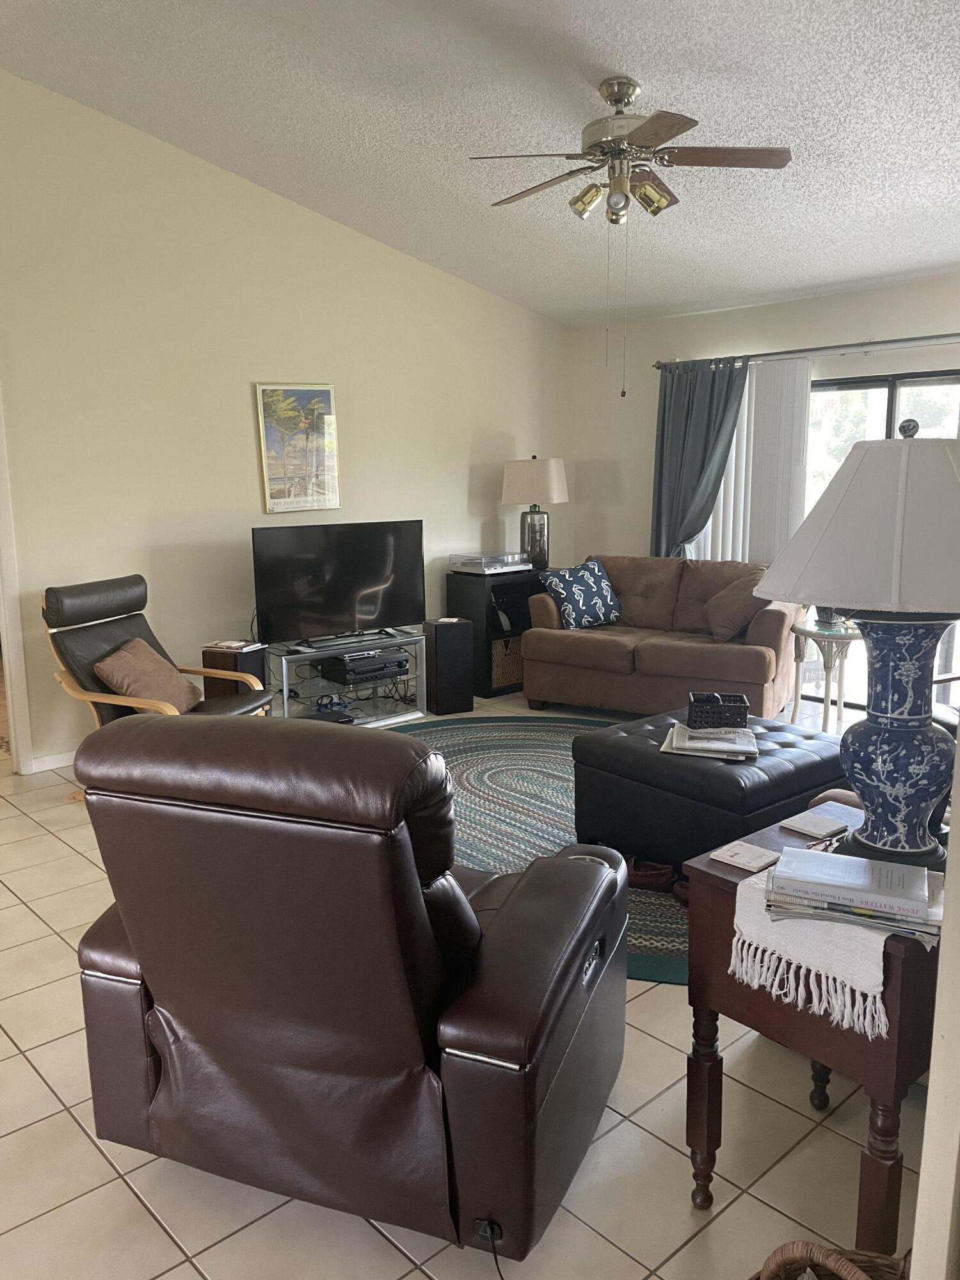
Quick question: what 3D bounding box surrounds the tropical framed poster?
[{"bbox_3d":[-1.027,-1.098,5.521,0.498,0.713,0.030,-11,15,-42],"label":"tropical framed poster"}]

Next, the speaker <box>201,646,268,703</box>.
[{"bbox_3d":[-1.286,0.315,5.083,0.215,0.565,0.240,3,10,21],"label":"speaker"}]

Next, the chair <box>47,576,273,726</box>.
[{"bbox_3d":[-1.489,0.202,4.529,0.820,0.980,0.680,4,10,21],"label":"chair"}]

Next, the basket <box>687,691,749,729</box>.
[{"bbox_3d":[0.957,0.284,3.863,0.215,0.102,0.175,2,10,10],"label":"basket"}]

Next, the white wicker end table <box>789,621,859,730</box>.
[{"bbox_3d":[2.050,0.215,5.525,0.510,0.583,0.510,-9,13,-42],"label":"white wicker end table"}]

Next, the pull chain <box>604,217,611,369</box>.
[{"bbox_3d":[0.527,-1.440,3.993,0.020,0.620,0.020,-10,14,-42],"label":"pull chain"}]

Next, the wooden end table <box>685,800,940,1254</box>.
[{"bbox_3d":[0.734,0.776,1.897,0.545,0.720,0.435,-9,13,-42],"label":"wooden end table"}]

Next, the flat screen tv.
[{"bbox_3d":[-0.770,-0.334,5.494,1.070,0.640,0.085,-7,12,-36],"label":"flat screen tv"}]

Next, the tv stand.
[{"bbox_3d":[-0.815,0.256,5.600,1.020,0.508,0.420,-9,13,-42],"label":"tv stand"}]

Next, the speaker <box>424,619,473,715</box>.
[{"bbox_3d":[-0.193,0.159,5.948,0.243,0.558,0.215,-5,11,-25],"label":"speaker"}]

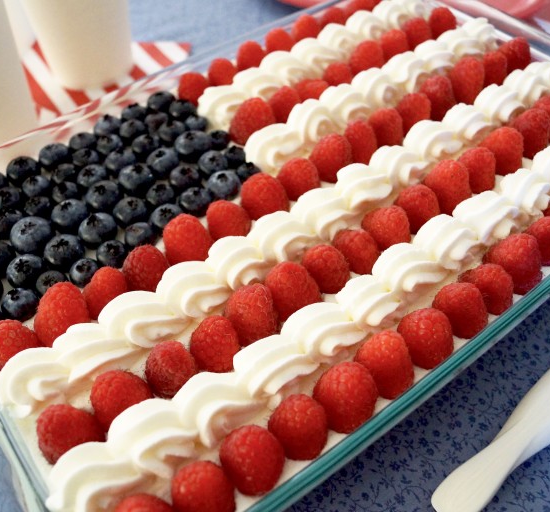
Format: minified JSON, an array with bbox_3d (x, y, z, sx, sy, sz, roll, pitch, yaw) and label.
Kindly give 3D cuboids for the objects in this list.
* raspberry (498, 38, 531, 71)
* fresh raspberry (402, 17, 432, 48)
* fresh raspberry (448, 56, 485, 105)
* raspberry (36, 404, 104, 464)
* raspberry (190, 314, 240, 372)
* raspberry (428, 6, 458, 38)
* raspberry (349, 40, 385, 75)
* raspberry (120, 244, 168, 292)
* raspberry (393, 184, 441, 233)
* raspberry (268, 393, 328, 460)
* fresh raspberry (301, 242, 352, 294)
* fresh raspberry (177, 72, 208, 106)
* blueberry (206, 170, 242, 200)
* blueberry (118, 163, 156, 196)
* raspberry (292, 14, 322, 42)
[{"bbox_3d":[0.128,-0.108,0.310,0.018,0.019,0.018,-32,59,-19],"label":"raspberry"},{"bbox_3d":[0.080,-0.126,0.326,0.017,0.018,0.017,-1,54,2],"label":"fresh raspberry"},{"bbox_3d":[0.101,-0.092,0.305,0.020,0.023,0.020,-2,53,2],"label":"fresh raspberry"},{"bbox_3d":[-0.076,0.065,0.210,0.022,0.022,0.022,-2,53,3],"label":"raspberry"},{"bbox_3d":[-0.022,0.033,0.214,0.019,0.022,0.019,-1,54,2],"label":"raspberry"},{"bbox_3d":[0.098,-0.137,0.334,0.017,0.017,0.017,11,55,12],"label":"raspberry"},{"bbox_3d":[0.051,-0.111,0.317,0.018,0.017,0.018,5,54,7],"label":"raspberry"},{"bbox_3d":[-0.055,0.005,0.246,0.020,0.021,0.020,-2,52,3],"label":"raspberry"},{"bbox_3d":[0.061,-0.022,0.248,0.019,0.020,0.019,12,55,13],"label":"raspberry"},{"bbox_3d":[0.008,0.059,0.198,0.021,0.022,0.021,-2,53,2],"label":"raspberry"},{"bbox_3d":[0.021,0.006,0.239,0.020,0.022,0.020,-3,53,4],"label":"fresh raspberry"},{"bbox_3d":[-0.048,-0.097,0.332,0.017,0.018,0.017,-2,53,3],"label":"fresh raspberry"},{"bbox_3d":[-0.025,-0.034,0.277,0.017,0.013,0.017,-2,52,3],"label":"blueberry"},{"bbox_3d":[-0.066,-0.037,0.276,0.016,0.013,0.016,-1,52,2],"label":"blueberry"},{"bbox_3d":[0.020,-0.136,0.348,0.017,0.019,0.017,-3,53,4],"label":"raspberry"}]

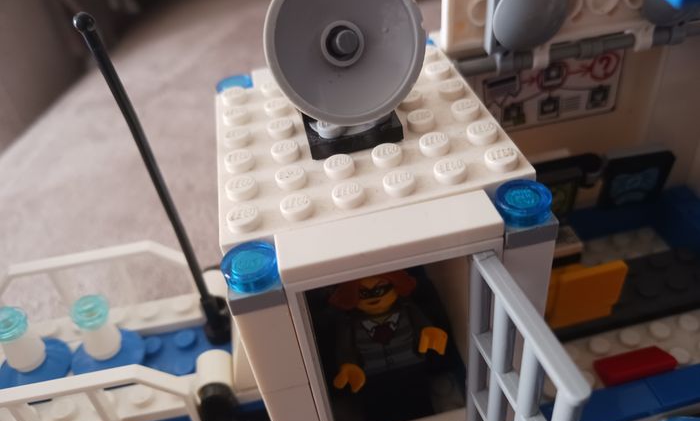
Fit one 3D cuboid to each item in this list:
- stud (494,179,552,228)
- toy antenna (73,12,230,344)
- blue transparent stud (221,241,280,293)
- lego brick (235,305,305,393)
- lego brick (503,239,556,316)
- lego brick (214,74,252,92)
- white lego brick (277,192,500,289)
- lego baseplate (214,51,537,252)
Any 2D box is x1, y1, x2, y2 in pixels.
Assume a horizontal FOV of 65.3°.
[{"bbox_3d":[0.025,-0.001,0.080,0.008,0.003,0.008,-6,39,5],"label":"stud"},{"bbox_3d":[-0.037,0.001,0.112,0.007,0.078,0.007,-13,39,-4],"label":"toy antenna"},{"bbox_3d":[-0.014,0.008,0.078,0.008,0.003,0.008,-13,39,-4],"label":"blue transparent stud"},{"bbox_3d":[-0.012,0.019,0.087,0.008,0.020,0.010,-13,39,-4],"label":"lego brick"},{"bbox_3d":[0.027,0.010,0.090,0.008,0.020,0.010,-13,39,-4],"label":"lego brick"},{"bbox_3d":[-0.025,-0.026,0.121,0.008,0.003,0.008,-13,39,-4],"label":"lego brick"},{"bbox_3d":[0.006,0.004,0.079,0.032,0.003,0.008,-13,39,-4],"label":"white lego brick"},{"bbox_3d":[0.000,-0.014,0.100,0.048,0.005,0.048,-13,39,-4],"label":"lego baseplate"}]

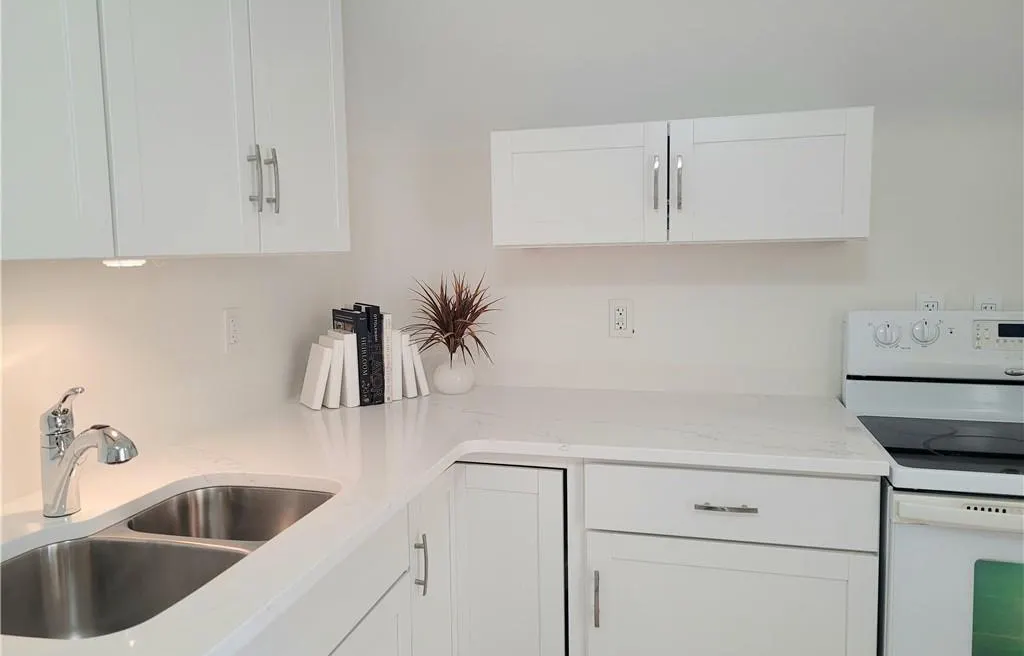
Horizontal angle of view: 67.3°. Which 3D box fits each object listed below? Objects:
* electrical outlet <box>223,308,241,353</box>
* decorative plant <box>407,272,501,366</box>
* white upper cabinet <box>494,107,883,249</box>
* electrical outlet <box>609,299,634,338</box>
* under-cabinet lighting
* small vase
[{"bbox_3d":[-0.715,0.005,1.976,0.009,0.115,0.072,1,7,14],"label":"electrical outlet"},{"bbox_3d":[-0.180,-0.025,2.283,0.270,0.275,0.245,1,7,14],"label":"decorative plant"},{"bbox_3d":[0.431,-0.376,2.050,0.914,0.303,0.328,1,7,14],"label":"white upper cabinet"},{"bbox_3d":[0.325,-0.026,2.283,0.072,0.115,0.008,1,7,14],"label":"electrical outlet"},{"bbox_3d":[-0.704,-0.119,1.397,0.072,0.018,0.072,1,7,14],"label":"under-cabinet lighting"},{"bbox_3d":[-0.176,0.144,2.314,0.125,0.108,0.125,-1,6,0],"label":"small vase"}]

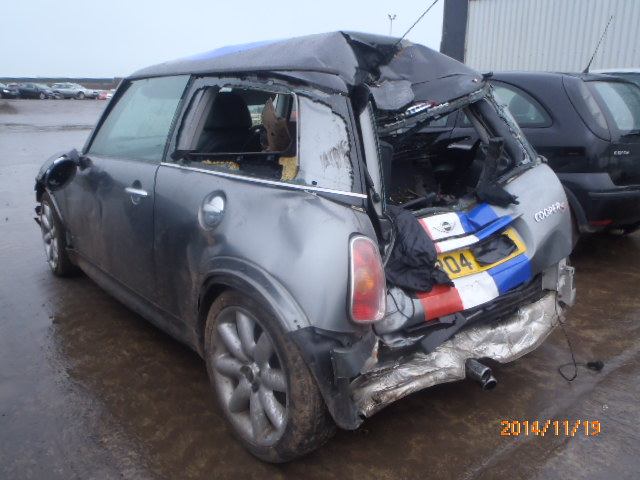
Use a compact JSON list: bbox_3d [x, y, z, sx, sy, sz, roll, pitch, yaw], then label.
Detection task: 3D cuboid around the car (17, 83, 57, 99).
[{"bbox_3d":[-26.425,-13.824,48.000,4.200,1.430,1.720,3,15,9],"label":"car"}]

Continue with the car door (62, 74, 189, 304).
[{"bbox_3d":[-0.959,-0.286,2.518,0.220,0.970,1.340,-11,18,-38],"label":"car door"}]

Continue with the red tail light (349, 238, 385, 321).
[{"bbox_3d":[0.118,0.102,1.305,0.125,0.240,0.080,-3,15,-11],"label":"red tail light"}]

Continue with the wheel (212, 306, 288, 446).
[{"bbox_3d":[-0.175,0.421,1.682,0.180,0.455,0.455,-11,18,-38],"label":"wheel"}]

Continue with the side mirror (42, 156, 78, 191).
[{"bbox_3d":[-1.323,-0.352,2.671,0.185,0.160,0.110,-11,18,-38],"label":"side mirror"}]

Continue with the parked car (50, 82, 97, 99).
[{"bbox_3d":[-22.948,-13.824,48.000,4.300,1.430,1.730,3,15,9],"label":"parked car"}]

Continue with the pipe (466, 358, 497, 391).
[{"bbox_3d":[0.581,0.488,1.885,0.075,0.080,0.140,-11,18,-38],"label":"pipe"}]

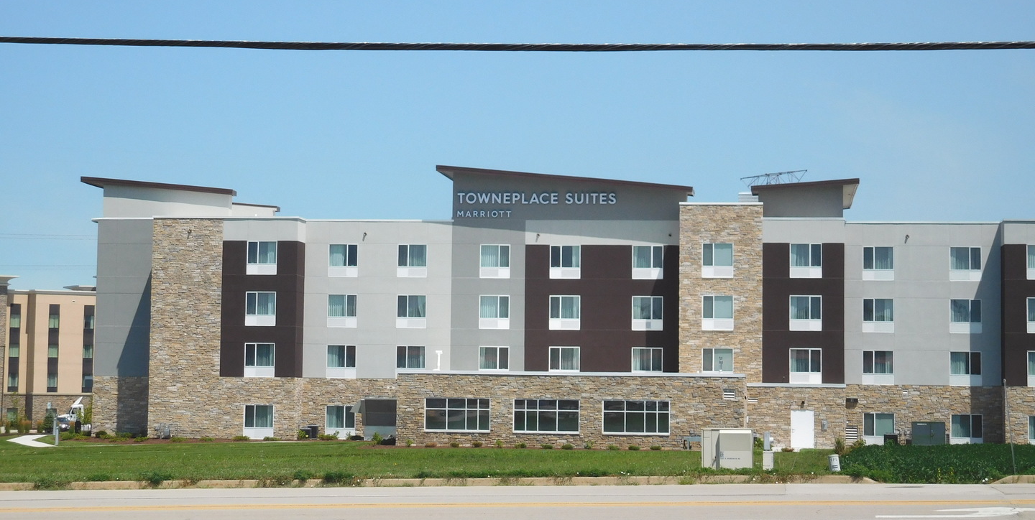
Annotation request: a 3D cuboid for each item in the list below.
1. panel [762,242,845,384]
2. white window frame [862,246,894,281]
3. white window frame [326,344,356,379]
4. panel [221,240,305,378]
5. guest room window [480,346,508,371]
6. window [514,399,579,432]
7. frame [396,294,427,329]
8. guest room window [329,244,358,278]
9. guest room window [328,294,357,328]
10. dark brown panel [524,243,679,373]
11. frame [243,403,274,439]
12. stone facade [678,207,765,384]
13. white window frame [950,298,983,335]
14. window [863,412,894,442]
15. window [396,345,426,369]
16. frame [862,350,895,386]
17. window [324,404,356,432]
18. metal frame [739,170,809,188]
[{"bbox_3d":[16.454,3.086,120.570,4.683,8.121,0.300,0,-3,7],"label":"panel"},{"bbox_3d":[21.093,0.176,122.383,1.833,2.067,0.150,0,-3,7],"label":"white window frame"},{"bbox_3d":[-10.692,6.158,126.974,1.857,2.031,0.150,0,-4,7],"label":"white window frame"},{"bbox_3d":[-15.233,2.963,125.332,4.540,8.082,2.000,0,-3,7],"label":"panel"},{"bbox_3d":[-1.419,6.146,124.836,1.833,2.067,0.150,0,-3,7],"label":"guest room window"},{"bbox_3d":[1.616,8.736,117.109,3.731,1.904,0.150,0,-4,7],"label":"window"},{"bbox_3d":[-6.348,3.066,125.371,1.833,2.067,0.150,0,-3,7],"label":"frame"},{"bbox_3d":[-10.495,0.004,126.039,1.833,2.067,0.150,0,-3,7],"label":"guest room window"},{"bbox_3d":[-10.566,3.061,126.027,1.826,2.020,0.140,0,-3,7],"label":"guest room window"},{"bbox_3d":[5.091,3.173,125.245,9.346,8.205,0.200,0,-4,7],"label":"dark brown panel"},{"bbox_3d":[-15.314,9.551,123.824,1.833,2.067,0.150,0,-3,7],"label":"frame"},{"bbox_3d":[11.869,1.945,122.027,4.802,10.414,2.000,0,-3,7],"label":"stone facade"},{"bbox_3d":[26.263,3.293,122.657,1.857,2.031,0.150,0,-4,7],"label":"white window frame"},{"bbox_3d":[20.972,9.880,121.795,1.833,2.067,0.150,0,-3,7],"label":"window"},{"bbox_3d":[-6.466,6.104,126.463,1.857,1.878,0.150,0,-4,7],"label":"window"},{"bbox_3d":[21.210,6.329,123.075,1.857,2.031,0.150,0,-4,7],"label":"frame"},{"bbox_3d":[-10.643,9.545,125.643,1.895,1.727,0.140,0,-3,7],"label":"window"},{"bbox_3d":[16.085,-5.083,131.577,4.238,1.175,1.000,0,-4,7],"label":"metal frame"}]

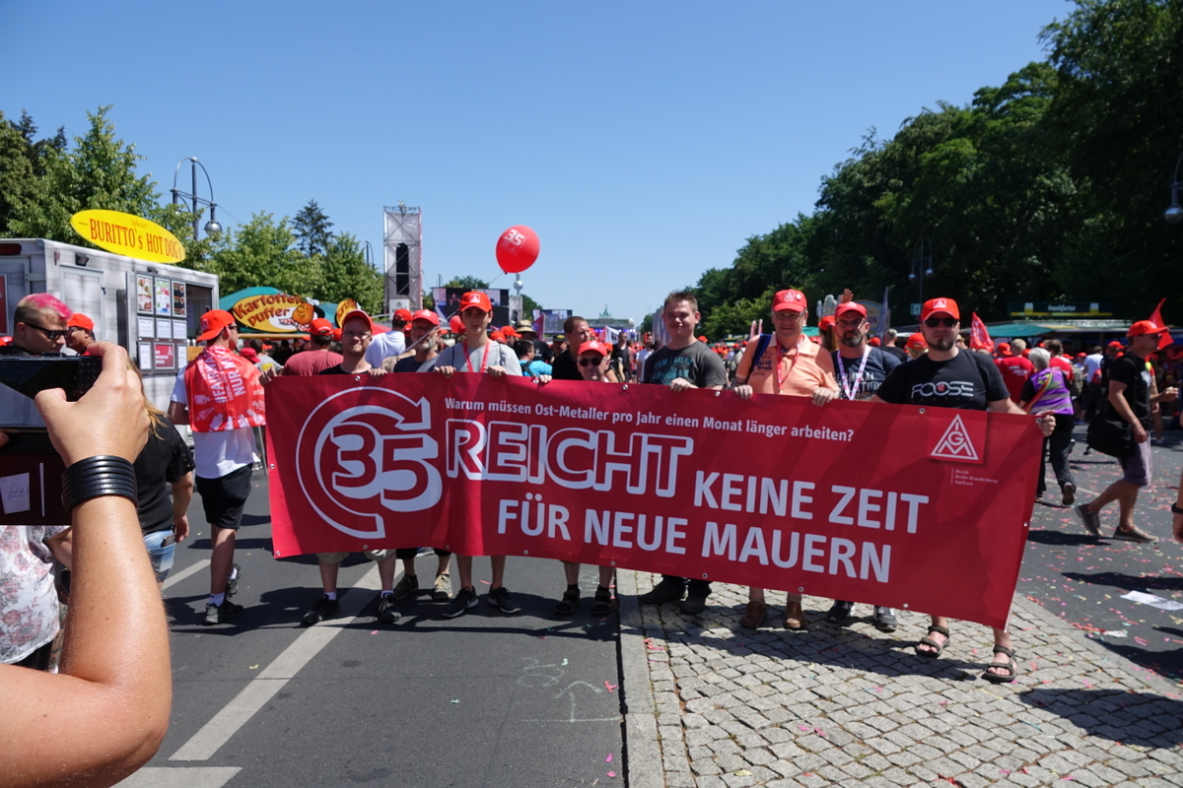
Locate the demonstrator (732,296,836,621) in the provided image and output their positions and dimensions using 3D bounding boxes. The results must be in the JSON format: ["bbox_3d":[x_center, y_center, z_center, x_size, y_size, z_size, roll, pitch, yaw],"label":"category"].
[{"bbox_3d":[1.029,0.347,4.210,0.600,1.830,0.460,2,4,16],"label":"demonstrator"}]

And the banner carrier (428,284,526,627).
[{"bbox_3d":[-0.661,0.330,4.581,0.570,1.870,0.450,0,4,-3],"label":"banner carrier"}]

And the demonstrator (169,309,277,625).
[{"bbox_3d":[-2.263,0.406,4.820,0.620,1.830,0.550,2,4,25],"label":"demonstrator"}]

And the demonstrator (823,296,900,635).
[{"bbox_3d":[1.466,0.386,4.303,0.520,1.790,0.400,2,4,16],"label":"demonstrator"}]

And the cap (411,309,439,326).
[{"bbox_3d":[-1.018,-0.462,4.831,0.180,0.130,0.260,1,4,6],"label":"cap"}]

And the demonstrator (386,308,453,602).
[{"bbox_3d":[-1.102,0.386,5.080,0.520,1.840,0.480,0,3,-3],"label":"demonstrator"}]

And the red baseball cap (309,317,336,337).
[{"bbox_3d":[-2.127,-0.521,6.220,0.180,0.150,0.260,-2,4,-34],"label":"red baseball cap"}]

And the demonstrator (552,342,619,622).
[{"bbox_3d":[-0.033,0.495,4.840,0.500,1.650,0.480,0,3,3],"label":"demonstrator"}]

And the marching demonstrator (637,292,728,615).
[{"bbox_3d":[0.518,0.326,4.530,0.560,1.820,0.460,1,4,12],"label":"marching demonstrator"}]

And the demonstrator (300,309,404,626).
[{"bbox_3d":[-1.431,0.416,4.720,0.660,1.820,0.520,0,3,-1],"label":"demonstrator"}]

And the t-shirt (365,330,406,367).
[{"bbox_3d":[-1.815,-0.200,6.800,0.520,0.700,0.360,2,4,30],"label":"t-shirt"}]

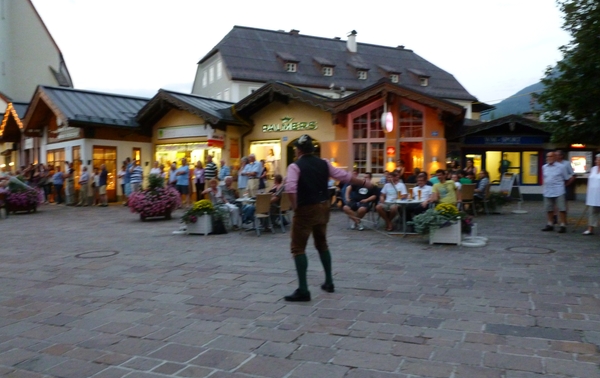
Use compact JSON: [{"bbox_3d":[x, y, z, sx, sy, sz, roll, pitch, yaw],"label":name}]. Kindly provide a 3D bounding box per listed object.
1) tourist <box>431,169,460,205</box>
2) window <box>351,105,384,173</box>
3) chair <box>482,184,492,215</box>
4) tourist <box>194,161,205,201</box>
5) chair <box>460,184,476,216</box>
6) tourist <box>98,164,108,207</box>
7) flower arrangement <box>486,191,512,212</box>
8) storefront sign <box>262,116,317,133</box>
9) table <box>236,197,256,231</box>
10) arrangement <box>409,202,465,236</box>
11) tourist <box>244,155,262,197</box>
[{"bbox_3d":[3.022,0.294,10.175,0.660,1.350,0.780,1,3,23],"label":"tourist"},{"bbox_3d":[2.434,-1.821,17.500,1.300,2.450,0.120,1,3,21],"label":"window"},{"bbox_3d":[5.676,0.345,15.081,0.540,0.900,0.450,0,2,12],"label":"chair"},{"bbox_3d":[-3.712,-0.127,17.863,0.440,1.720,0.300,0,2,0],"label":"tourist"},{"bbox_3d":[4.770,0.336,14.131,0.500,0.900,0.550,-1,3,-12],"label":"chair"},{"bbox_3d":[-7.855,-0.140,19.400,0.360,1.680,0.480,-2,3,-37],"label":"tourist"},{"bbox_3d":[6.264,0.398,15.200,0.750,0.720,0.650,0,3,6],"label":"flower arrangement"},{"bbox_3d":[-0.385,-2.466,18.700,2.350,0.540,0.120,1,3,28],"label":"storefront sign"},{"bbox_3d":[-1.077,0.574,11.038,0.740,0.710,0.740,0,3,0],"label":"table"},{"bbox_3d":[2.531,0.566,9.000,1.000,0.640,0.650,0,2,0],"label":"arrangement"},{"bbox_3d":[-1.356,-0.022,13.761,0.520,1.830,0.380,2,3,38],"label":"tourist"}]

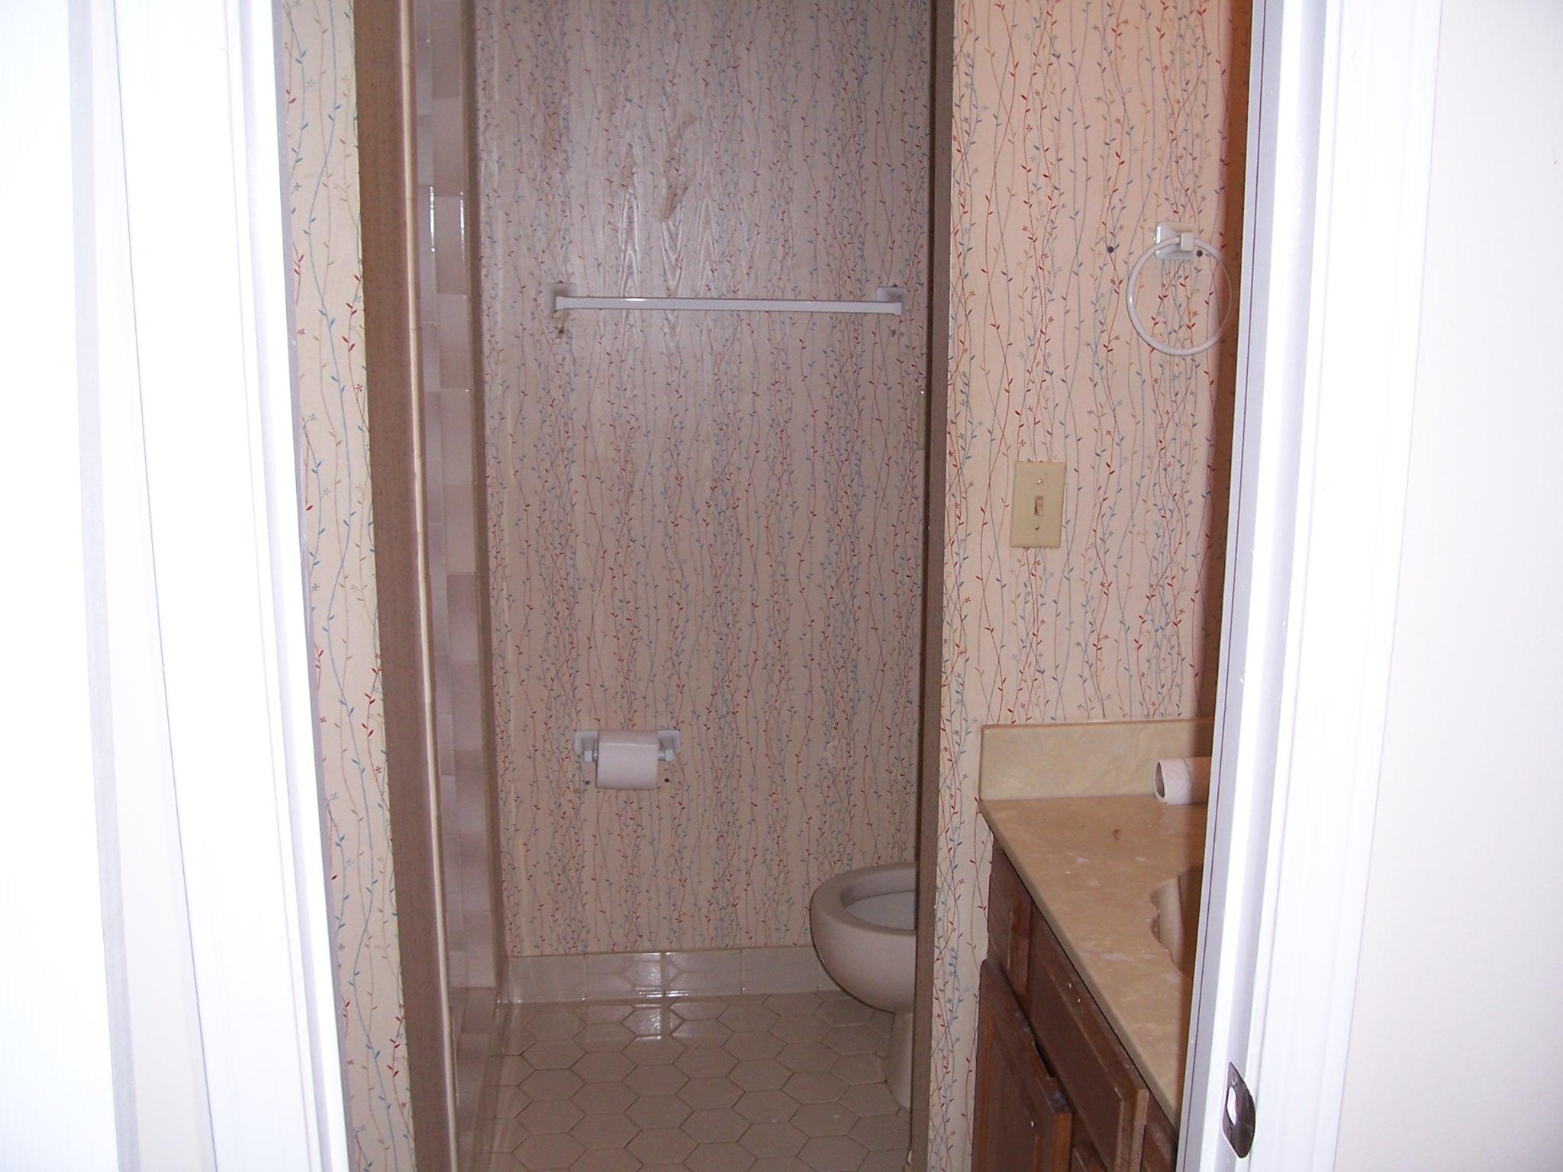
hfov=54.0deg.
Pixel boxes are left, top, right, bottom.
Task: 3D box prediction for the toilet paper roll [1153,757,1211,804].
[{"bbox_3d":[0.567,0.264,2.067,0.112,0.060,0.060,0,11,-4],"label":"toilet paper roll"}]

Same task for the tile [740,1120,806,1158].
[{"bbox_3d":[-0.012,0.931,2.566,0.125,0.010,0.108,-1,12,-6],"label":"tile"}]

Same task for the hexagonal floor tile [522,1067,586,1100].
[{"bbox_3d":[-0.407,0.894,2.736,0.125,0.010,0.108,-1,12,-6],"label":"hexagonal floor tile"}]

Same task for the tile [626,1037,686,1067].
[{"bbox_3d":[-0.230,0.848,2.789,0.118,0.008,0.102,-1,12,-7],"label":"tile"}]

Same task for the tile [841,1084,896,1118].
[{"bbox_3d":[0.161,0.906,2.692,0.125,0.010,0.108,-1,12,-6],"label":"tile"}]

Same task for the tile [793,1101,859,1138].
[{"bbox_3d":[0.074,0.920,2.635,0.121,0.008,0.105,-1,12,-7],"label":"tile"}]

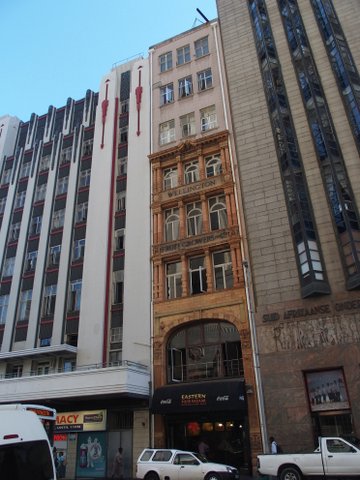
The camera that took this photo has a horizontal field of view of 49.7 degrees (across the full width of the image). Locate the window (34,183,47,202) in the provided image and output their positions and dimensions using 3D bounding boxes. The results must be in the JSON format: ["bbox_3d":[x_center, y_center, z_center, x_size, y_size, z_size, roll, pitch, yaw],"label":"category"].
[{"bbox_3d":[-12.694,-4.326,35.449,1.200,1.742,0.160,-13,-28,20],"label":"window"}]

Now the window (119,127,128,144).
[{"bbox_3d":[-4.832,-9.118,33.990,1.106,1.933,0.200,-13,-28,21],"label":"window"}]

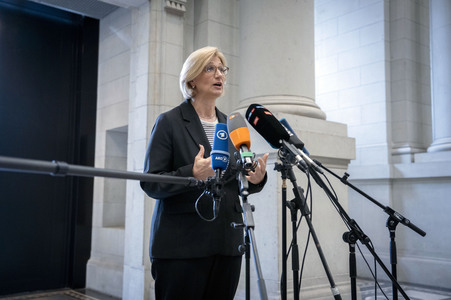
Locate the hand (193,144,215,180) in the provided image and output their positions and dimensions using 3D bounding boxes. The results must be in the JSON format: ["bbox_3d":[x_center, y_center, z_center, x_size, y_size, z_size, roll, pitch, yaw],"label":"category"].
[{"bbox_3d":[-0.073,0.057,2.200,0.140,0.157,0.090,-1,-6,14],"label":"hand"}]

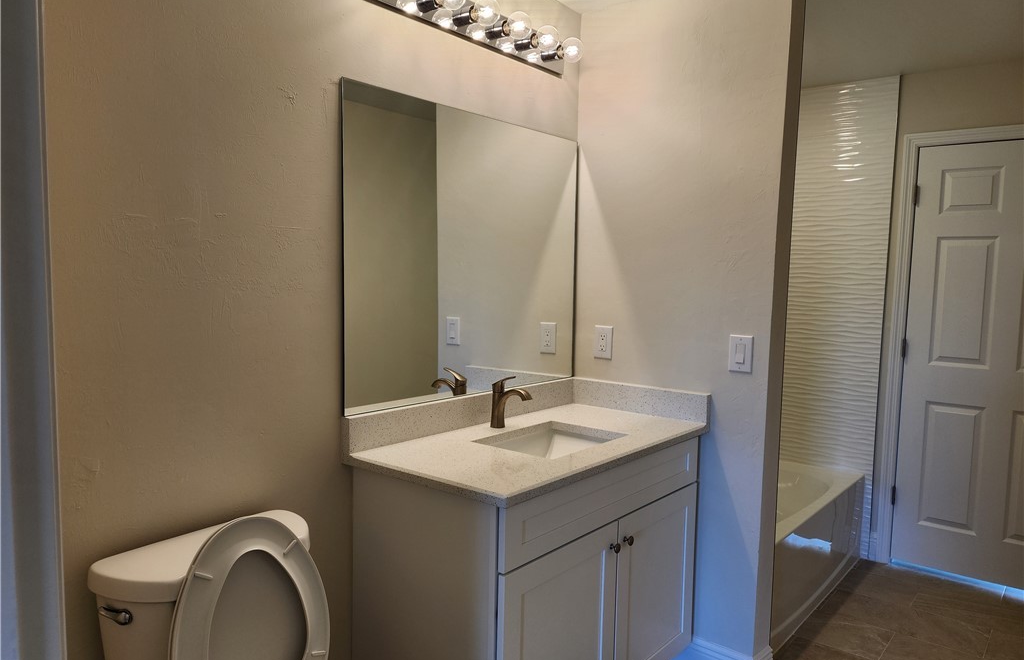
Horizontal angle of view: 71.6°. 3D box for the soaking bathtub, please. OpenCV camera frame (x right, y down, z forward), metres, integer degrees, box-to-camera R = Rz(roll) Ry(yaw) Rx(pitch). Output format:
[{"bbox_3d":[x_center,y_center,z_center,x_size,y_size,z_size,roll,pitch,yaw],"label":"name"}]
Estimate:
[{"bbox_3d":[1.023,0.944,3.267,0.757,0.440,1.429,5,6,40],"label":"soaking bathtub"}]

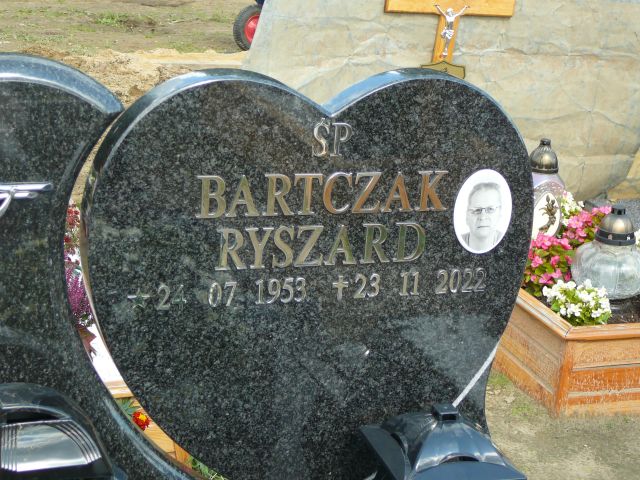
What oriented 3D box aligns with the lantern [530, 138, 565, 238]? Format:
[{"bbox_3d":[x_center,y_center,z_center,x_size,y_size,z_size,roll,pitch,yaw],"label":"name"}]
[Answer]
[{"bbox_3d":[0.659,-0.129,3.952,0.135,0.355,0.135,1,17,-11],"label":"lantern"}]

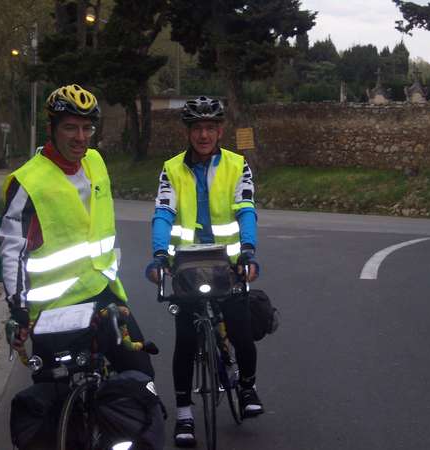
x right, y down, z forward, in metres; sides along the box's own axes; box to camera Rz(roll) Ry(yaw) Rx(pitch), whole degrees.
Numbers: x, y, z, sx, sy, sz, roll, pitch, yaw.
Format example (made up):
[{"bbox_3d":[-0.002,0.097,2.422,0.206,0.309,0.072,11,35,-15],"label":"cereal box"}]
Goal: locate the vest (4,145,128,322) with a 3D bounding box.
[{"bbox_3d":[-0.596,0.038,6.150,0.460,0.670,0.300,-6,9,-27],"label":"vest"}]

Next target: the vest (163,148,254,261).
[{"bbox_3d":[-0.052,-0.097,7.650,0.440,0.590,0.300,0,9,2],"label":"vest"}]

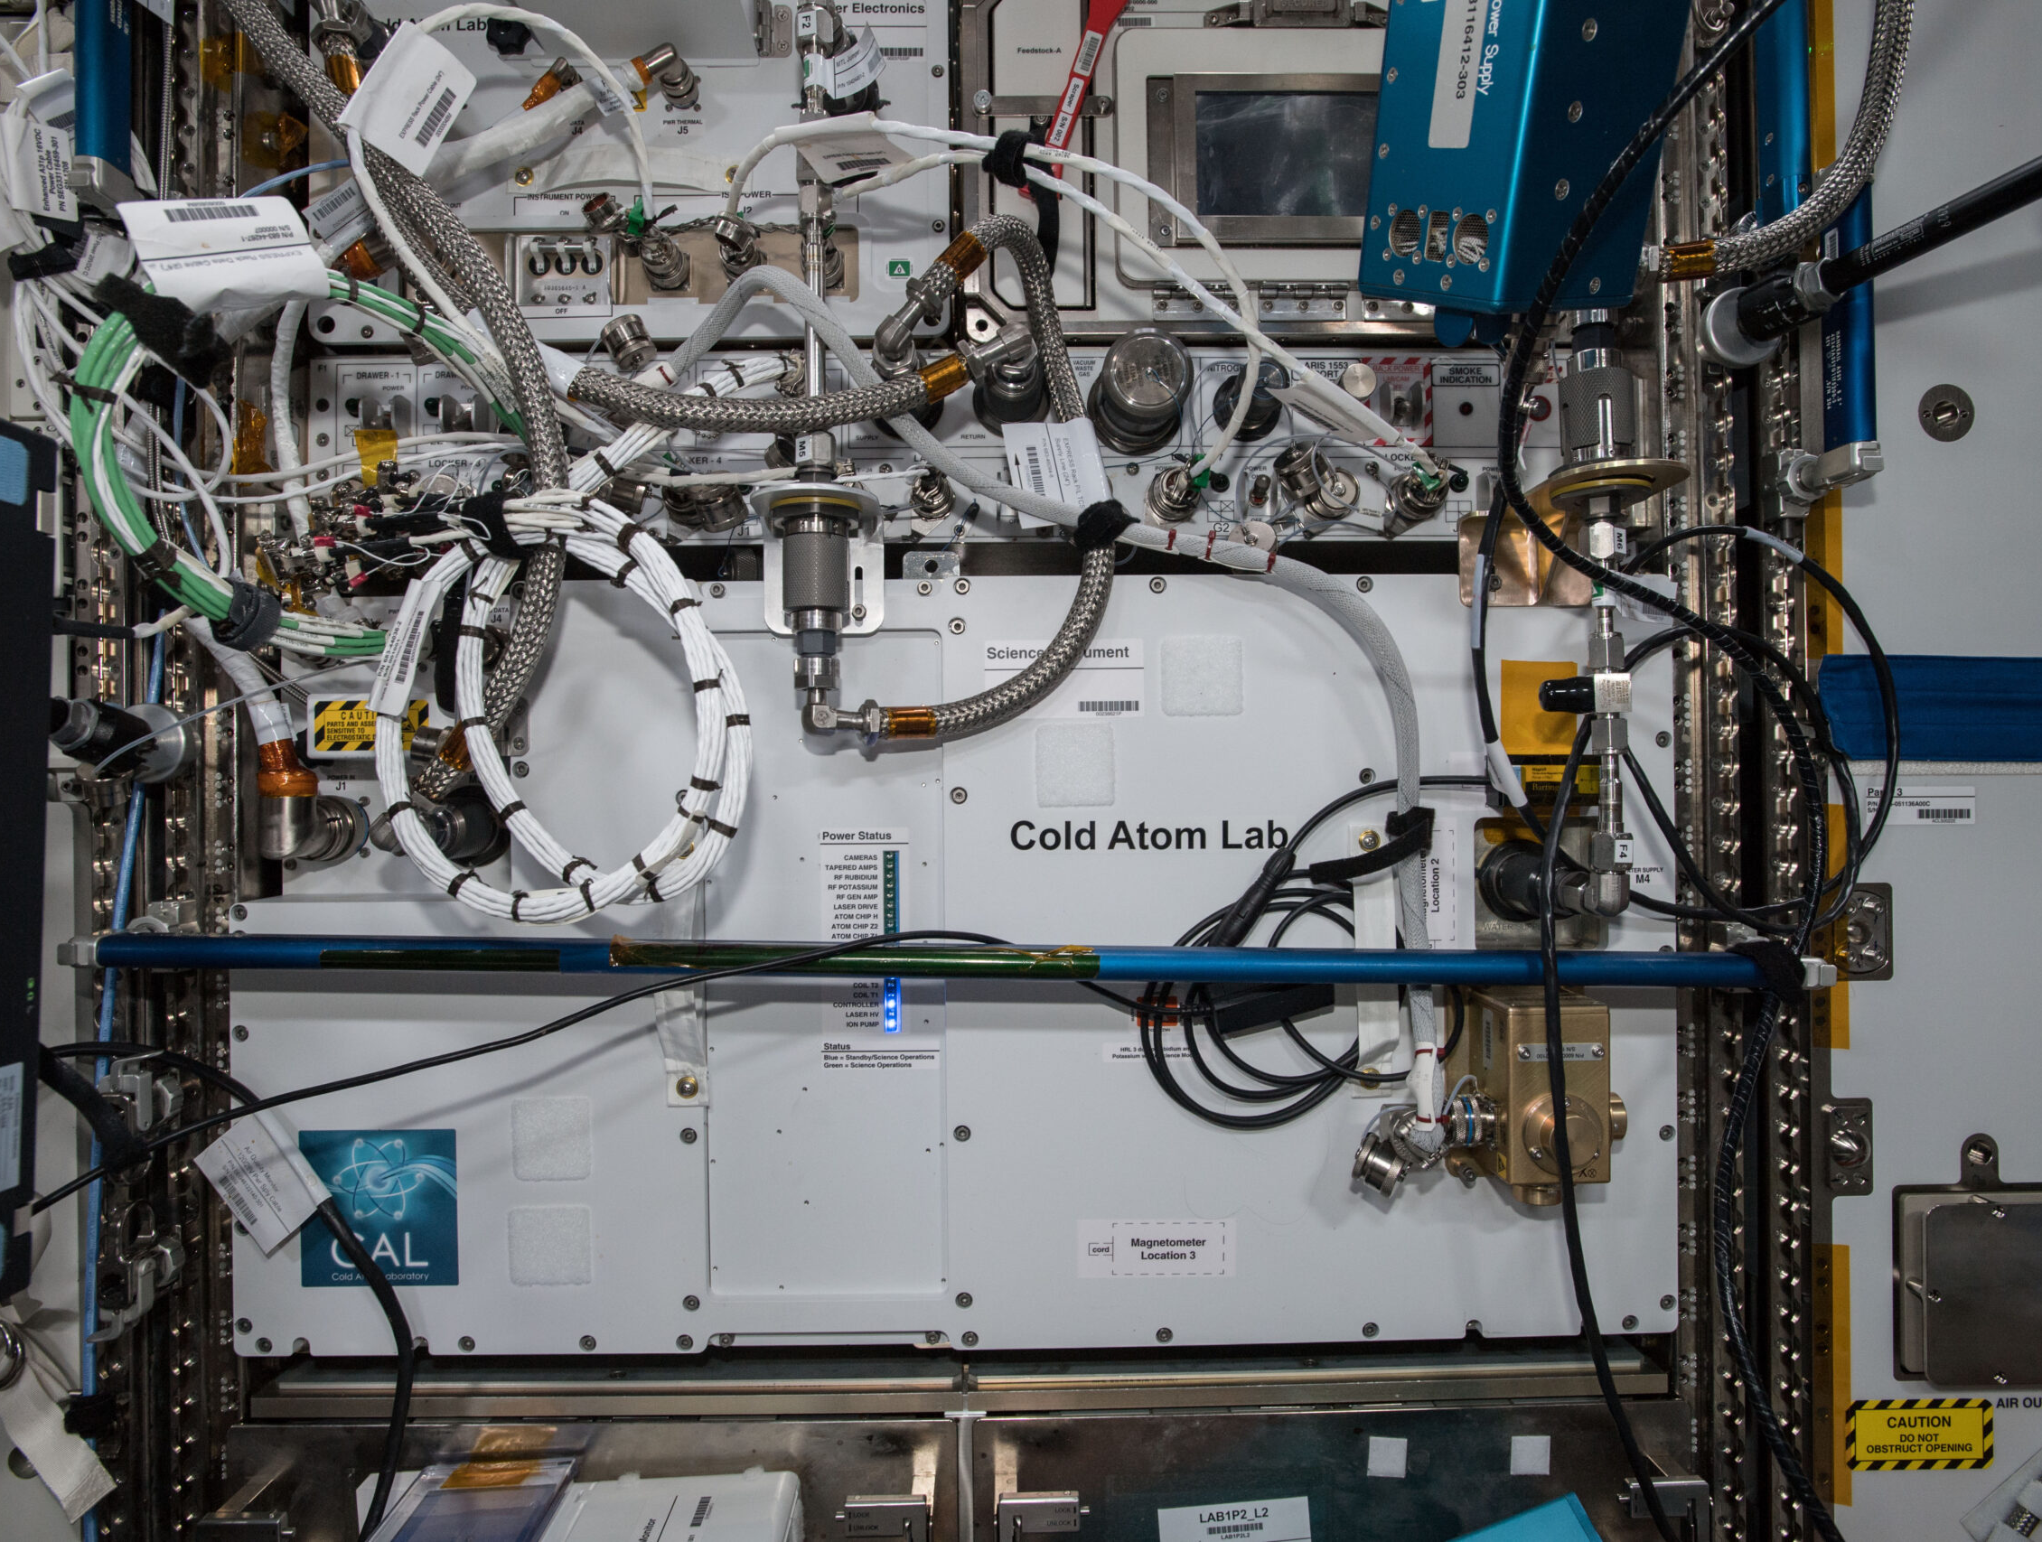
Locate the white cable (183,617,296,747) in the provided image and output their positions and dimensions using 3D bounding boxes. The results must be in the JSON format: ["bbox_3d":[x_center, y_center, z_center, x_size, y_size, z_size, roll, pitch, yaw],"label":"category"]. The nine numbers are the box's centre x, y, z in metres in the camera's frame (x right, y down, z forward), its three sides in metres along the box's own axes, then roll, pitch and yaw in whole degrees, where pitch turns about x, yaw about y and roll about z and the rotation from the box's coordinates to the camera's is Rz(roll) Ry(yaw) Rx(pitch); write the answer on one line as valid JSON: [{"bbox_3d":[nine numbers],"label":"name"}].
[{"bbox_3d":[-0.484,-0.056,0.795,0.063,0.077,0.040,0,0,-2],"label":"white cable"}]

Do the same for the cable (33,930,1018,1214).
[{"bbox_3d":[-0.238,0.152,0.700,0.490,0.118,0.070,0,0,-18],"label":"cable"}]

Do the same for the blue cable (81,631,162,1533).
[{"bbox_3d":[-0.575,0.199,0.822,0.028,0.576,0.025,4,0,0],"label":"blue cable"}]

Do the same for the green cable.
[{"bbox_3d":[-0.410,-0.174,0.745,0.250,0.207,0.130,0,0,-2],"label":"green cable"}]

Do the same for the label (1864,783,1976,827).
[{"bbox_3d":[0.618,0.024,0.882,0.075,0.025,0.001,0,0,-2],"label":"label"}]

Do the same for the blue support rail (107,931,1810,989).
[{"bbox_3d":[-0.048,0.112,0.768,1.030,0.022,0.028,1,0,0],"label":"blue support rail"}]

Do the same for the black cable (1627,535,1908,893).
[{"bbox_3d":[0.484,-0.041,0.835,0.169,0.230,0.080,0,0,-2],"label":"black cable"}]

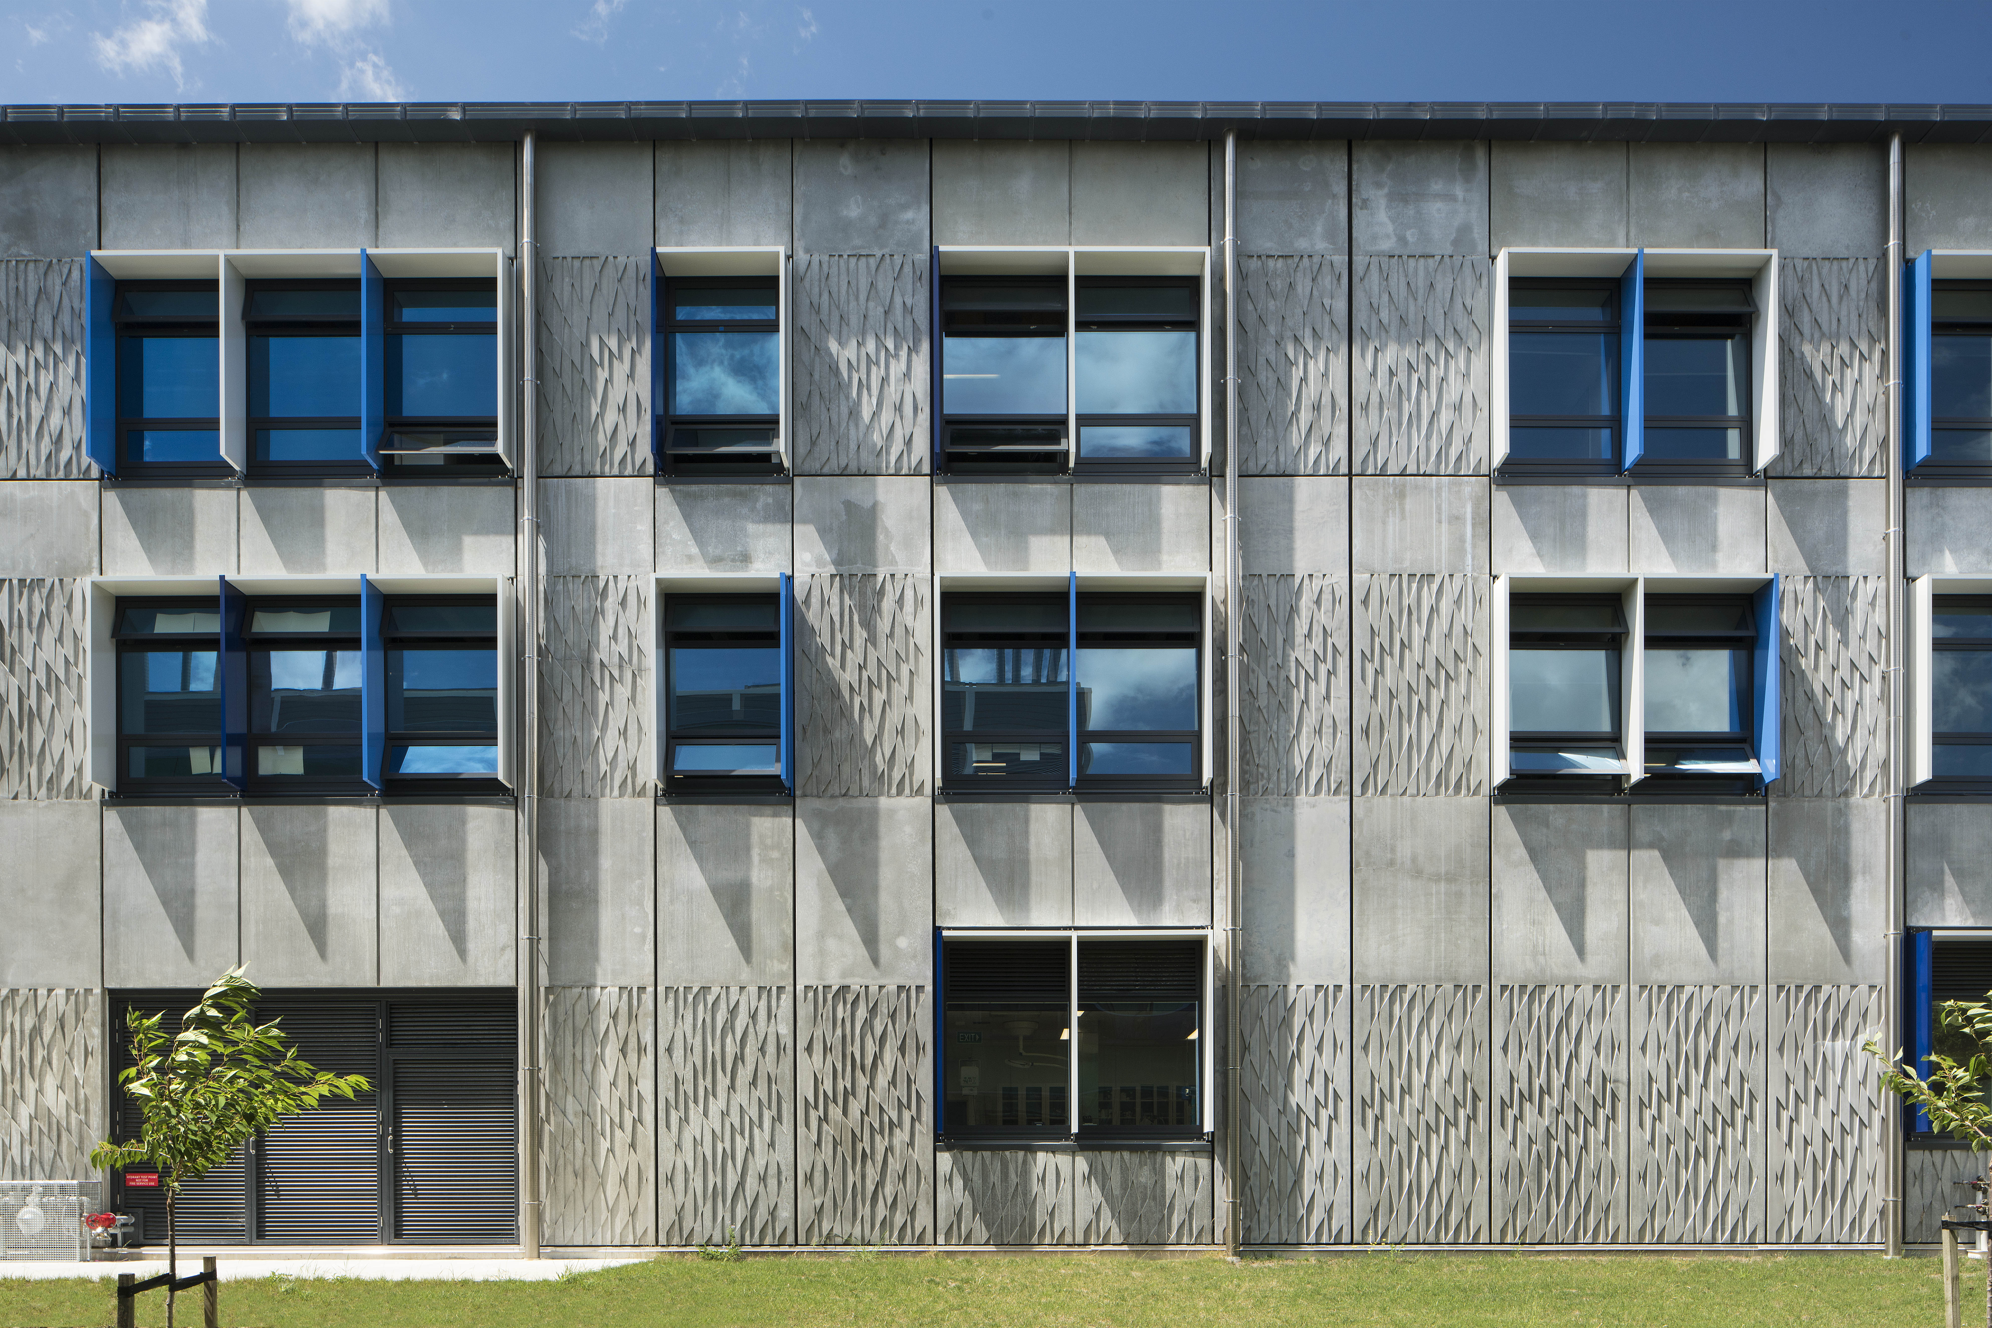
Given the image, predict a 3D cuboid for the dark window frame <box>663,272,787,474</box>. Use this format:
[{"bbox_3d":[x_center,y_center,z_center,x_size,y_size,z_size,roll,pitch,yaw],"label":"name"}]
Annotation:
[{"bbox_3d":[-2.989,-3.156,14.630,1.384,2.195,0.100,0,0,0],"label":"dark window frame"}]

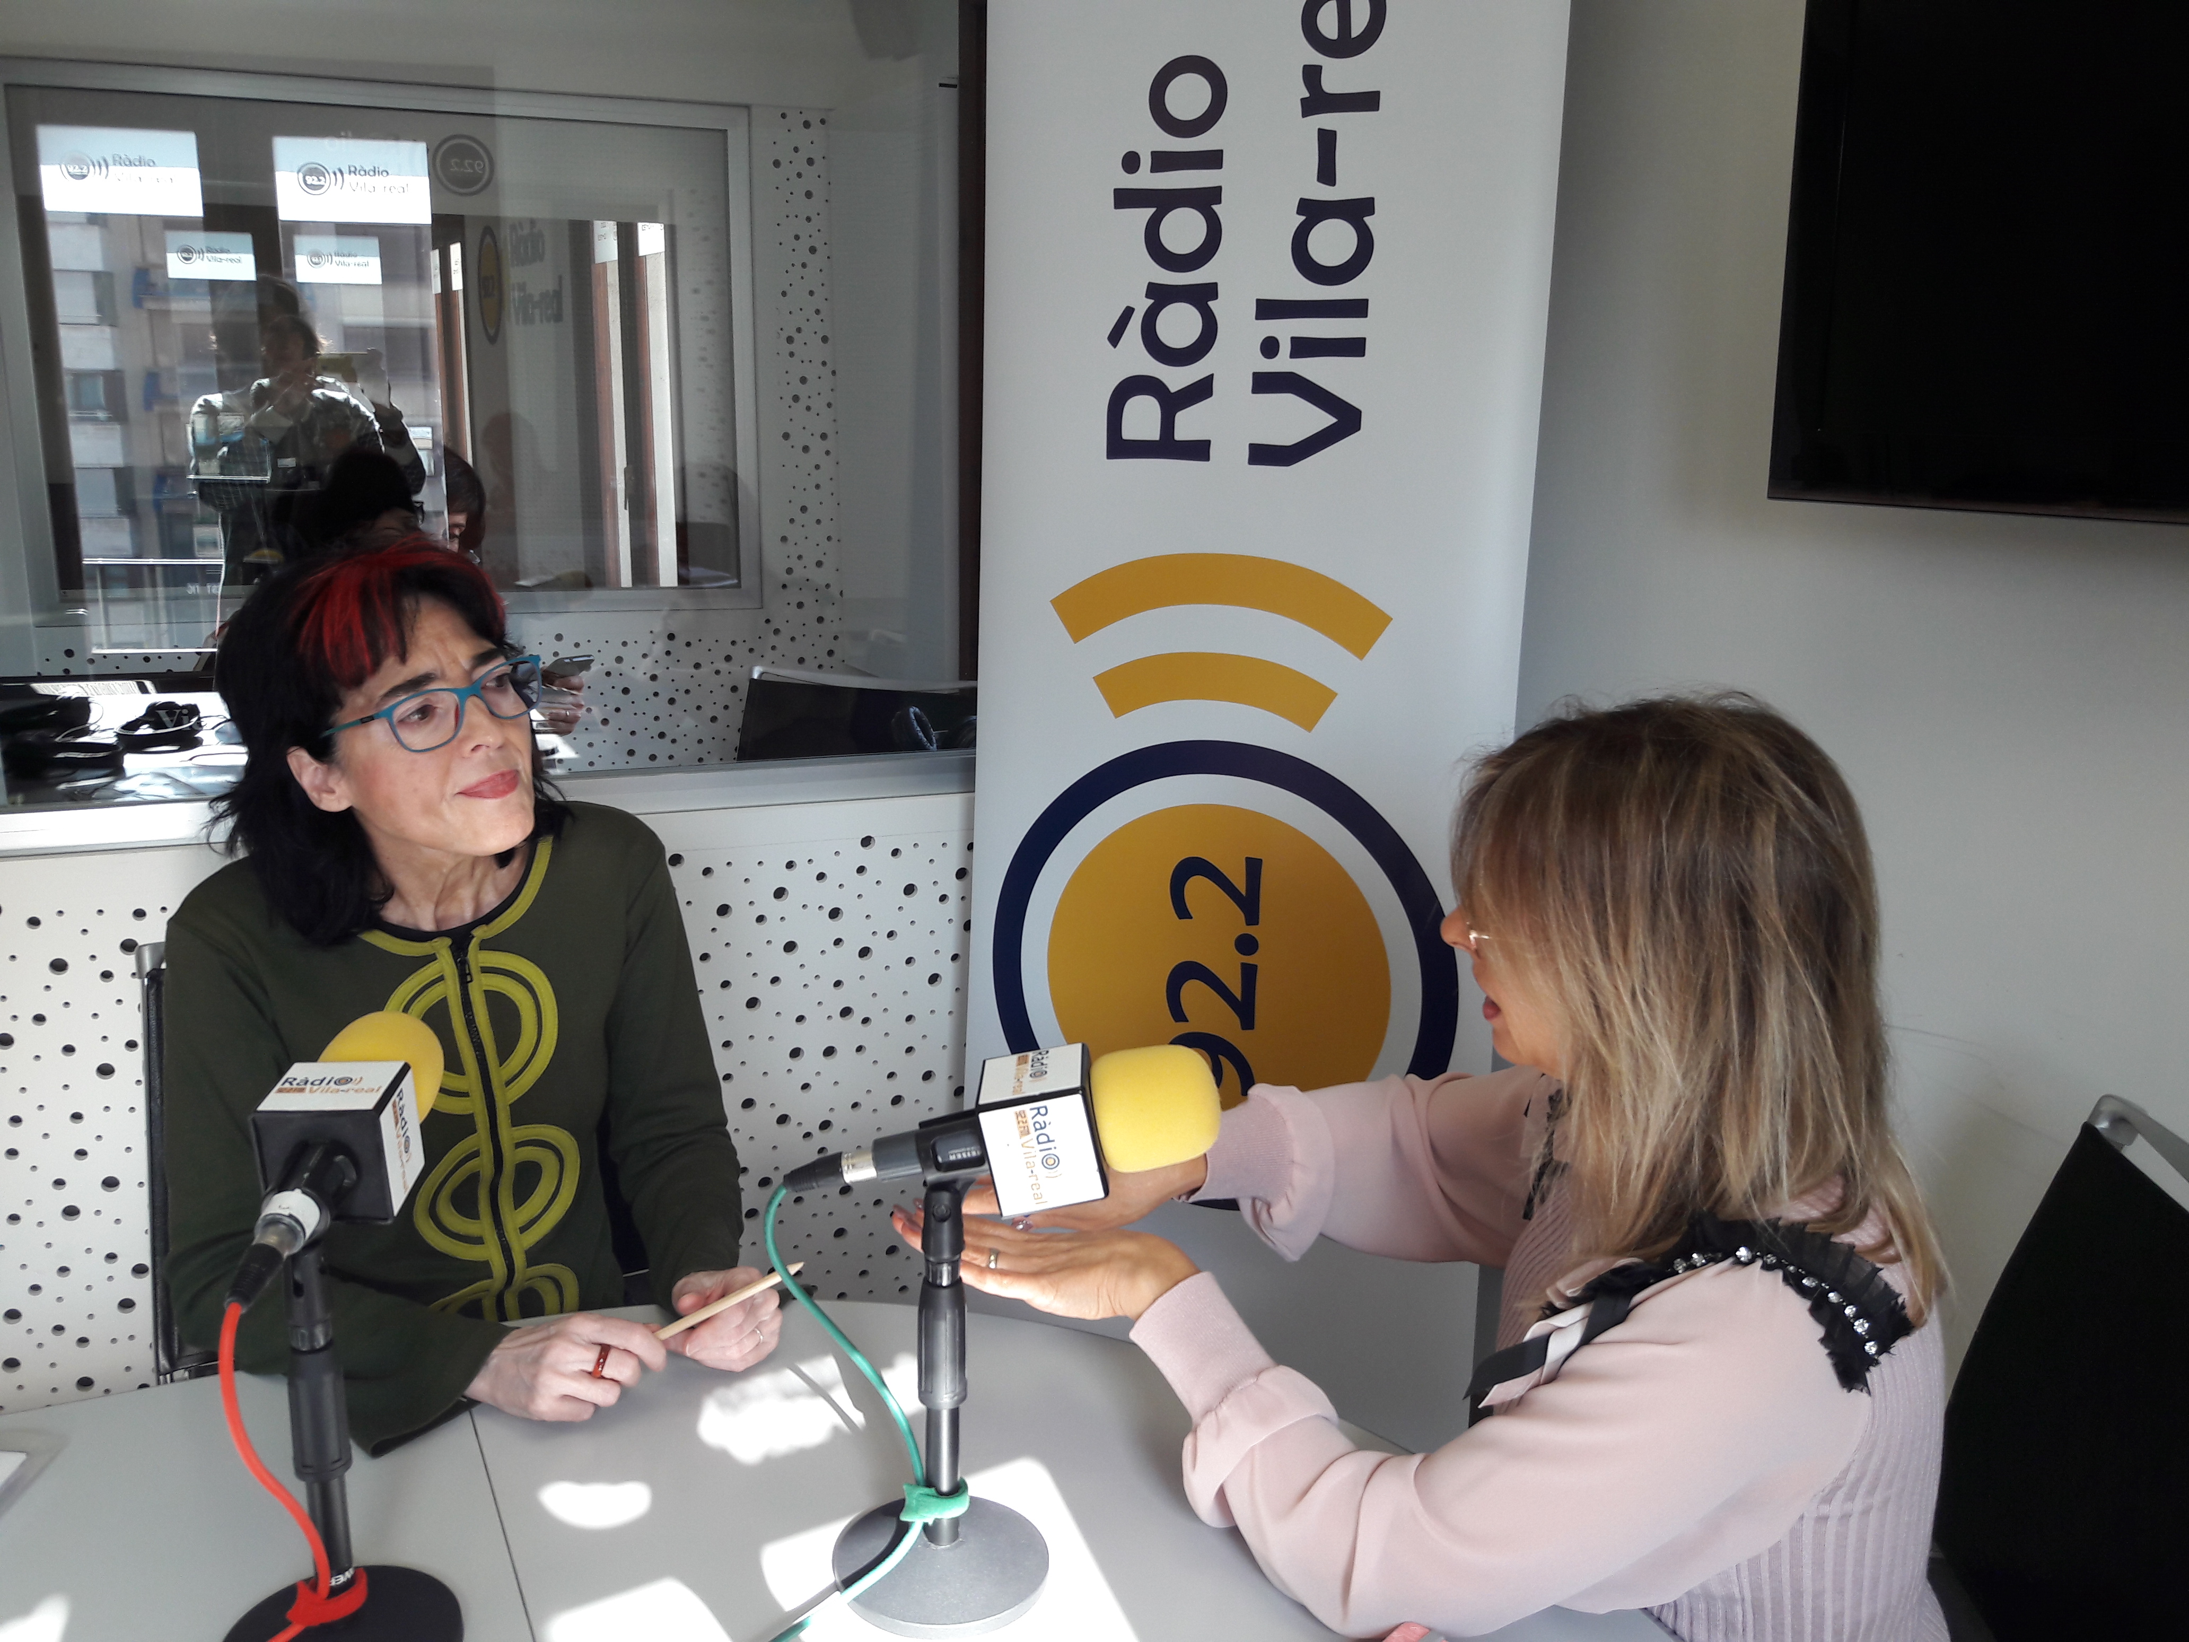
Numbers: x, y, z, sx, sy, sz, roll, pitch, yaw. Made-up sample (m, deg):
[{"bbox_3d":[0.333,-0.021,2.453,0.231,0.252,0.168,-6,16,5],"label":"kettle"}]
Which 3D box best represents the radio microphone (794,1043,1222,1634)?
[{"bbox_3d":[-0.052,0.294,1.043,0.247,0.335,0.132,1,13,-2],"label":"radio microphone"}]

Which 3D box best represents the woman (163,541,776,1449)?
[{"bbox_3d":[-0.485,0.443,1.389,0.480,1.280,0.620,-6,15,-30],"label":"woman"}]

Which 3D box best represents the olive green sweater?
[{"bbox_3d":[-0.502,0.289,1.389,0.460,0.550,0.420,-6,15,-30],"label":"olive green sweater"}]

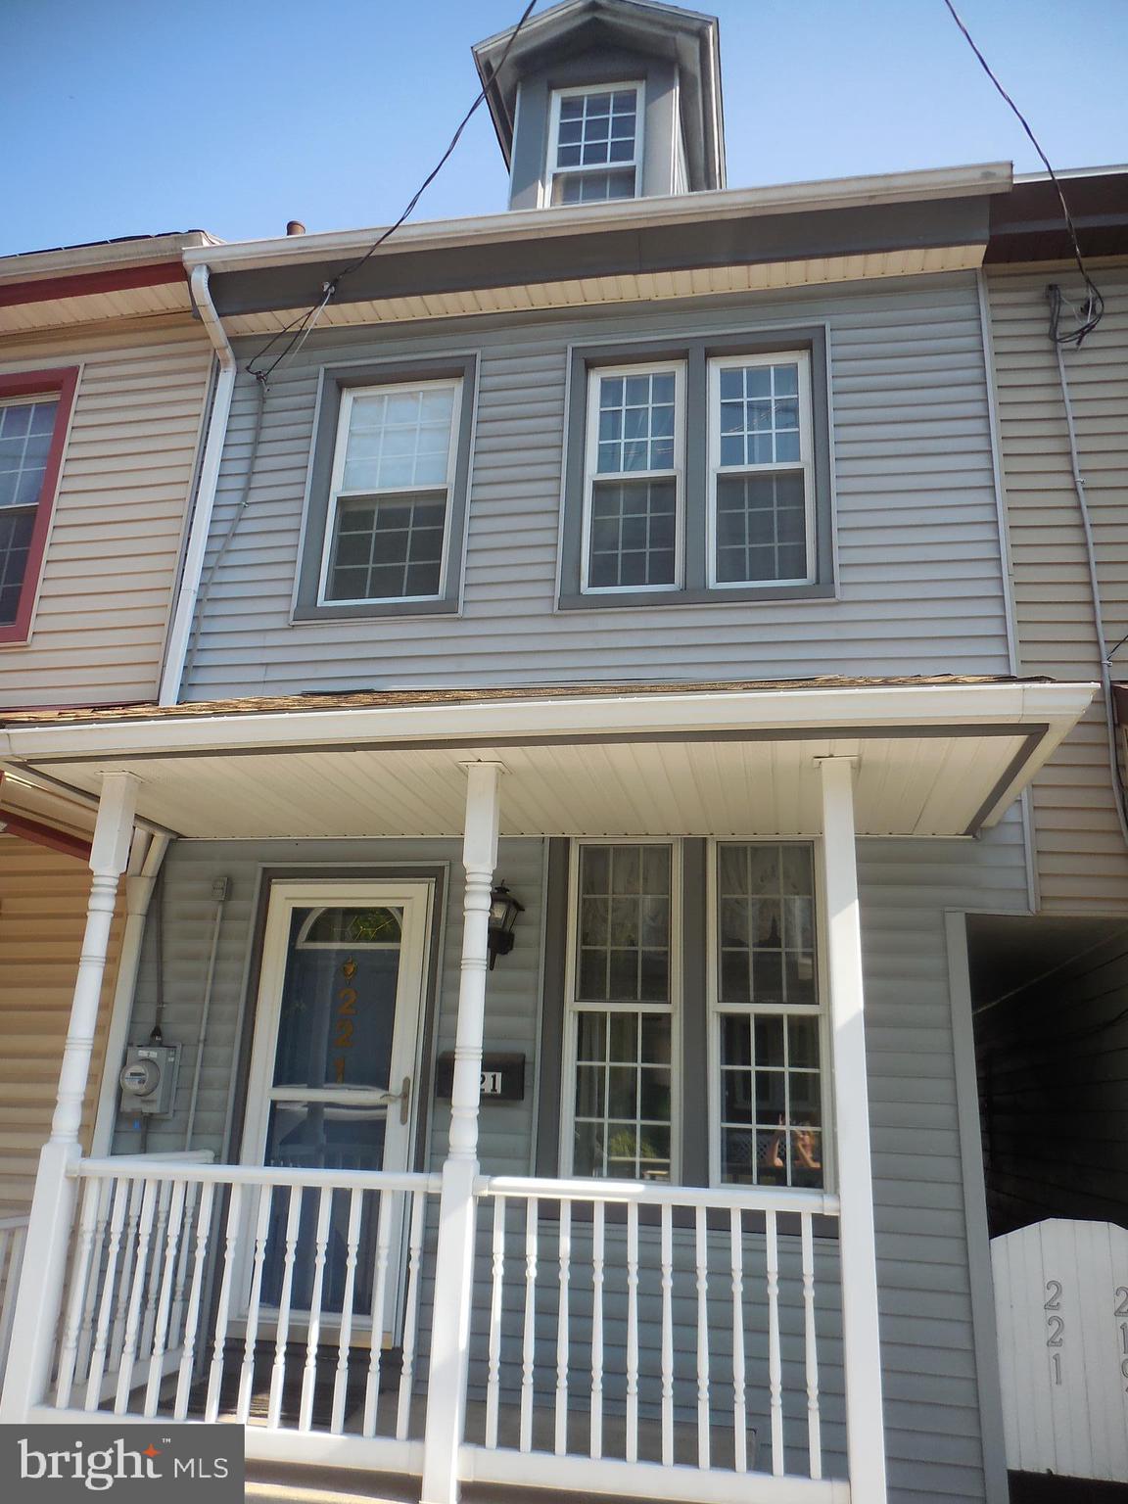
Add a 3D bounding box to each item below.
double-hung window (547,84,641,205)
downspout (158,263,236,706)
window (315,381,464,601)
[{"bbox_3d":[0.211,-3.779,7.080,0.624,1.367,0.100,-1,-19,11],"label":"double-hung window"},{"bbox_3d":[-2.096,-1.499,6.007,0.085,2.510,0.470,-1,-19,11],"label":"downspout"},{"bbox_3d":[-0.962,-1.461,6.154,0.736,1.424,0.100,-1,-19,11],"label":"window"}]

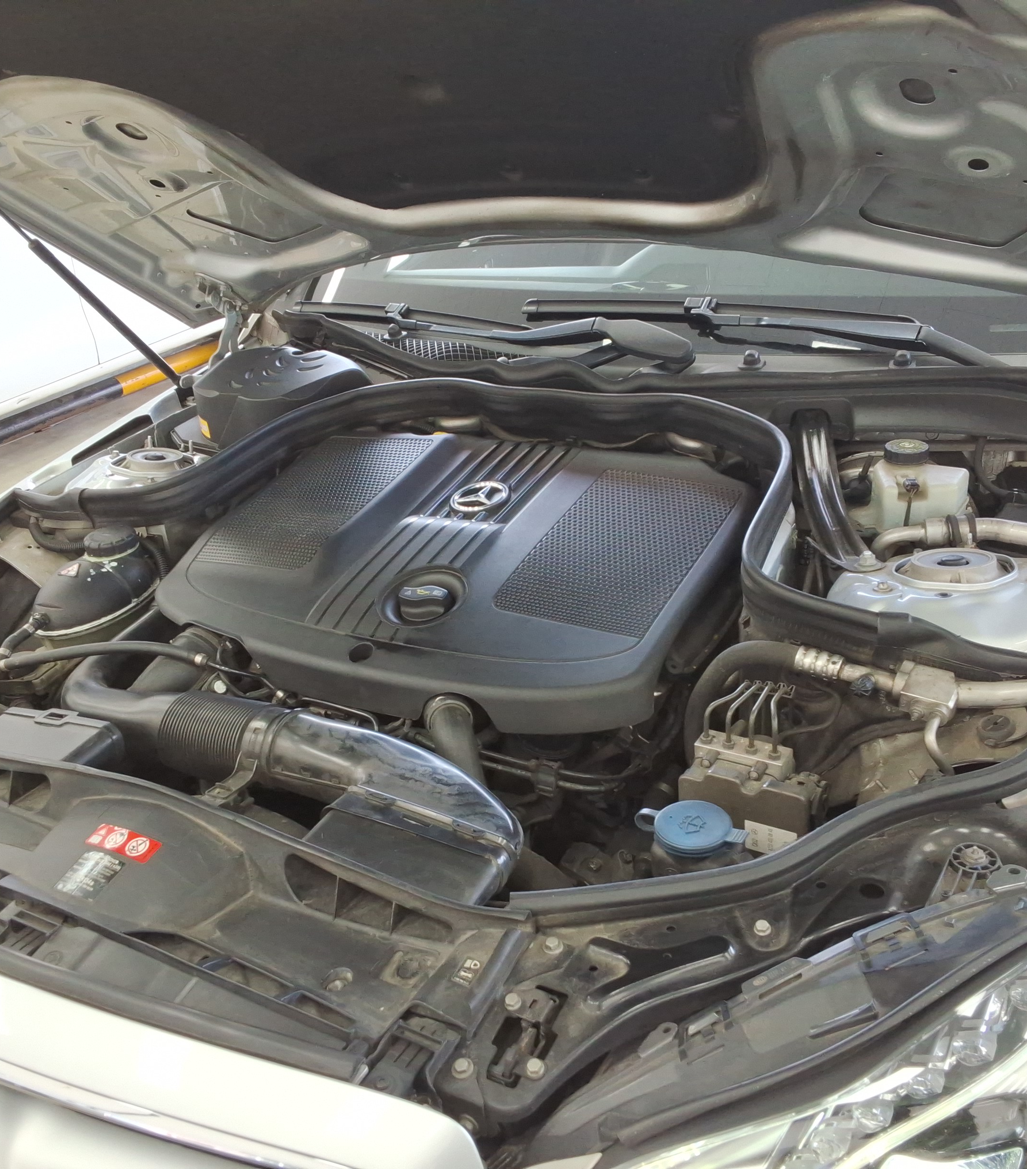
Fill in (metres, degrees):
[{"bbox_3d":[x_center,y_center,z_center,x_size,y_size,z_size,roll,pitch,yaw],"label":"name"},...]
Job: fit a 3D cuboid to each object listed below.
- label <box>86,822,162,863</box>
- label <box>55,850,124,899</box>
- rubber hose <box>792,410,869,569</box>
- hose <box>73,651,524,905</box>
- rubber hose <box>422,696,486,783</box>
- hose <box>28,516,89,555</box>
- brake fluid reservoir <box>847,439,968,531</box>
[{"bbox_3d":[-0.355,0.236,1.150,0.078,0.002,0.025,10,40,30],"label":"label"},{"bbox_3d":[-0.378,0.259,1.124,0.050,0.002,0.046,10,40,30],"label":"label"},{"bbox_3d":[0.374,-0.120,1.491,0.065,0.080,0.340,-3,25,8],"label":"rubber hose"},{"bbox_3d":[-0.253,0.183,1.304,0.680,0.115,0.195,13,31,35],"label":"hose"},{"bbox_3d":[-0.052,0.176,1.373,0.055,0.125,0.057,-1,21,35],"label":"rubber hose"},{"bbox_3d":[-0.662,-0.076,1.849,0.100,0.052,0.035,10,29,30],"label":"hose"},{"bbox_3d":[0.470,-0.110,1.501,0.135,0.118,0.095,10,29,30],"label":"brake fluid reservoir"}]

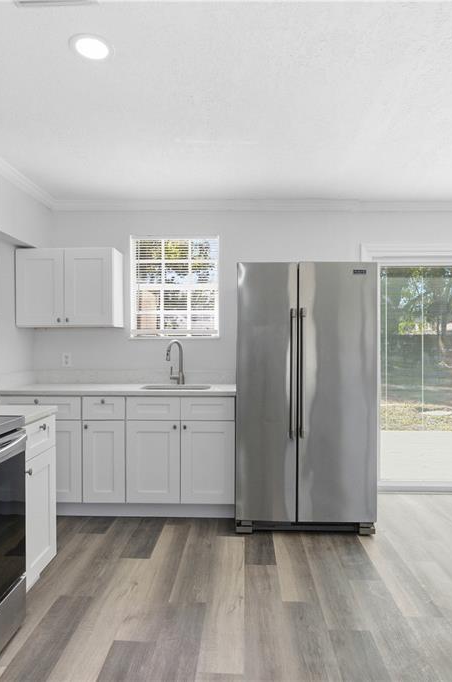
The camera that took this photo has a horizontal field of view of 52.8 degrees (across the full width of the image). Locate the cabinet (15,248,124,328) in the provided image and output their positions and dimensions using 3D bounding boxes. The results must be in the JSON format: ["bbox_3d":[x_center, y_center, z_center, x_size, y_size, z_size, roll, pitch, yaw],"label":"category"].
[{"bbox_3d":[-1.244,-0.410,3.685,0.765,0.612,0.325,0,0,1],"label":"cabinet"}]

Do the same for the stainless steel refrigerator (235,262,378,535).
[{"bbox_3d":[0.536,0.379,3.316,0.910,1.775,0.810,0,0,1],"label":"stainless steel refrigerator"}]

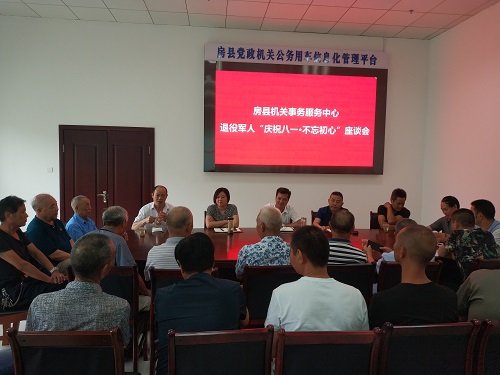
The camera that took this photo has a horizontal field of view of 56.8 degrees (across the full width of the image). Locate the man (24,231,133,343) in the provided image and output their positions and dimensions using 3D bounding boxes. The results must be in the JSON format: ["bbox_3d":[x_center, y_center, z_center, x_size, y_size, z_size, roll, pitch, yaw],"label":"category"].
[{"bbox_3d":[-0.755,0.846,2.270,0.520,1.290,0.780,2,3,3],"label":"man"}]

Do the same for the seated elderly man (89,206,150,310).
[{"bbox_3d":[-0.960,0.789,3.420,0.500,1.280,0.800,2,3,20],"label":"seated elderly man"}]

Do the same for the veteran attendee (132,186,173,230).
[{"bbox_3d":[-1.200,0.651,5.900,0.540,1.300,0.760,1,3,-10],"label":"veteran attendee"}]

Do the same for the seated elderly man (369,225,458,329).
[{"bbox_3d":[0.735,0.863,2.470,0.500,1.310,0.780,1,3,-8],"label":"seated elderly man"}]

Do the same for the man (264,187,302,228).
[{"bbox_3d":[0.440,0.656,6.034,0.520,1.328,0.760,1,2,-6],"label":"man"}]

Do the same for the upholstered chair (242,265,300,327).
[{"bbox_3d":[0.160,0.991,3.430,0.460,0.930,0.560,1,3,-5],"label":"upholstered chair"}]

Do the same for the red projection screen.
[{"bbox_3d":[0.805,-1.178,8.050,3.192,1.861,0.120,1,2,-6],"label":"red projection screen"}]

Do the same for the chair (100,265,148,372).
[{"bbox_3d":[-0.946,0.939,3.152,0.460,0.906,0.550,1,2,-3],"label":"chair"}]

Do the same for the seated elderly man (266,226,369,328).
[{"bbox_3d":[0.270,0.856,2.370,0.540,1.310,0.780,1,3,-7],"label":"seated elderly man"}]

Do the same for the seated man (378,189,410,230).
[{"bbox_3d":[1.920,0.713,6.200,0.530,1.300,0.760,1,3,-8],"label":"seated man"}]

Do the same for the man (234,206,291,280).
[{"bbox_3d":[0.069,0.767,3.490,0.520,1.268,0.780,1,2,-10],"label":"man"}]

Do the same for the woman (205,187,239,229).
[{"bbox_3d":[-0.370,0.653,5.944,0.460,1.306,0.740,1,2,-8],"label":"woman"}]

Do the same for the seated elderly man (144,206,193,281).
[{"bbox_3d":[-0.521,0.760,3.424,0.520,1.262,0.780,1,2,-2],"label":"seated elderly man"}]

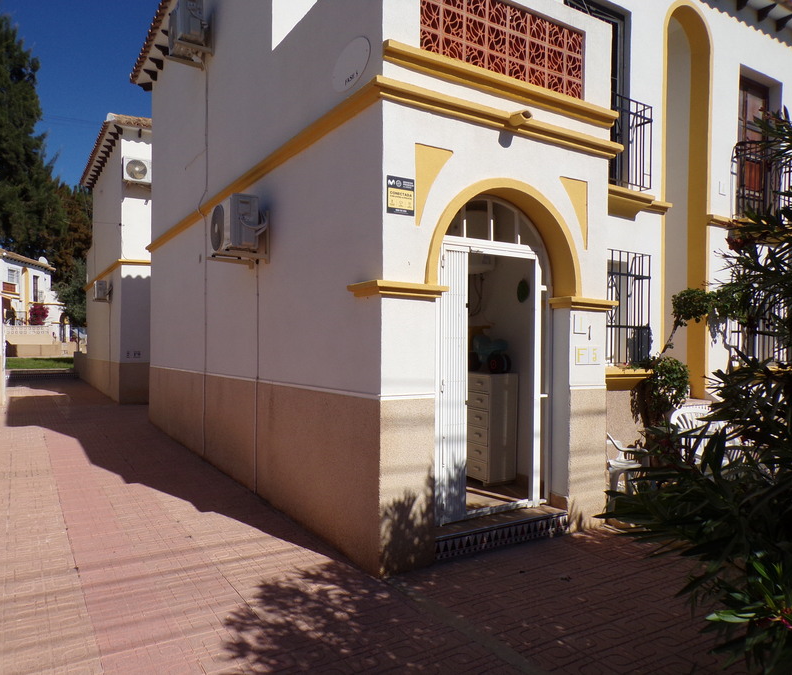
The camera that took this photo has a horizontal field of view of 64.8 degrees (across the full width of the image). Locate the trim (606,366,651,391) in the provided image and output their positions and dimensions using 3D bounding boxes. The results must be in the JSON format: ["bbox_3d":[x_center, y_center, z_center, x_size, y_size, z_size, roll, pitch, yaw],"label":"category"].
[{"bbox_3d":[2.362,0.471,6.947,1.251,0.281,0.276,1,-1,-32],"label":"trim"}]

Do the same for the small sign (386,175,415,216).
[{"bbox_3d":[0.039,-0.991,4.372,0.228,0.262,0.010,1,-1,-33],"label":"small sign"}]

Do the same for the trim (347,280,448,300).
[{"bbox_3d":[0.008,-0.308,4.493,0.591,0.118,0.448,1,-1,-32],"label":"trim"}]

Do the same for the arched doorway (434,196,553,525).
[{"bbox_3d":[0.818,0.144,5.201,1.250,2.650,0.140,1,-1,-33],"label":"arched doorway"}]

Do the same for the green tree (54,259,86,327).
[{"bbox_3d":[-16.333,-1.692,32.000,2.700,4.900,2.700,1,-1,-33],"label":"green tree"}]

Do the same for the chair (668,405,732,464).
[{"bbox_3d":[2.980,1.153,6.120,0.580,0.880,0.570,0,-1,21],"label":"chair"}]

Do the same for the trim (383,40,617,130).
[{"bbox_3d":[0.934,-1.916,4.853,2.354,0.138,0.084,1,-1,-32],"label":"trim"}]

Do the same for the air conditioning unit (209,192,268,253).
[{"bbox_3d":[-1.624,-1.098,6.252,0.300,0.550,0.740,1,-1,-32],"label":"air conditioning unit"}]

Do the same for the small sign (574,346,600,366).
[{"bbox_3d":[1.672,0.158,5.416,0.310,0.155,0.012,1,-1,-33],"label":"small sign"}]

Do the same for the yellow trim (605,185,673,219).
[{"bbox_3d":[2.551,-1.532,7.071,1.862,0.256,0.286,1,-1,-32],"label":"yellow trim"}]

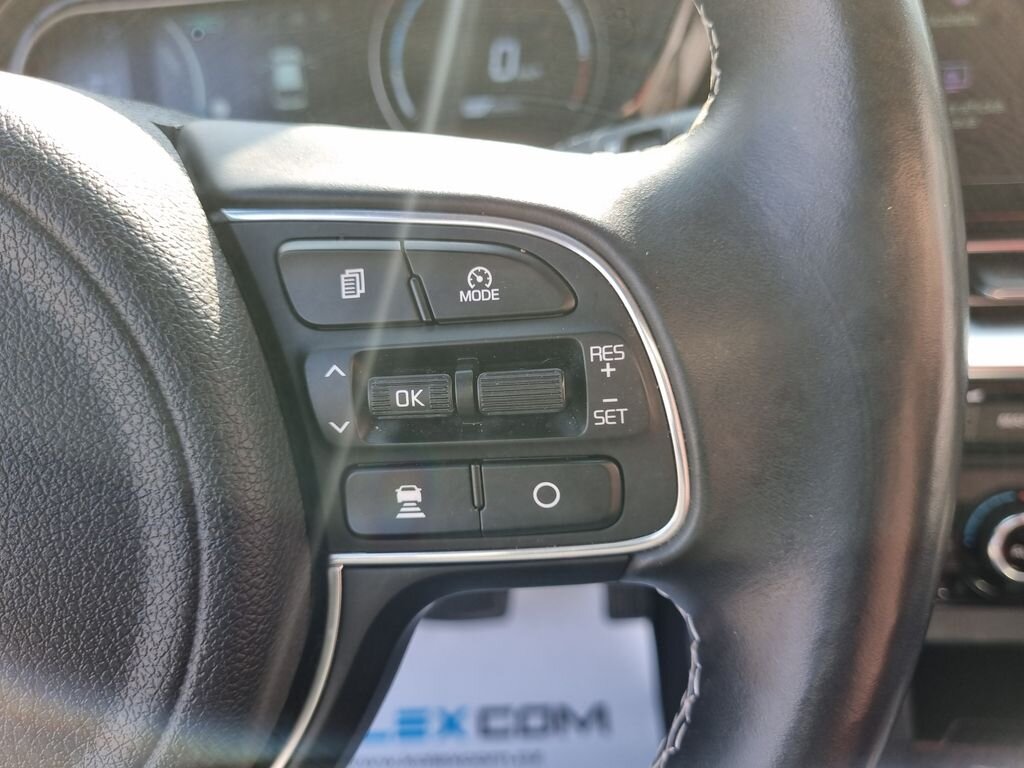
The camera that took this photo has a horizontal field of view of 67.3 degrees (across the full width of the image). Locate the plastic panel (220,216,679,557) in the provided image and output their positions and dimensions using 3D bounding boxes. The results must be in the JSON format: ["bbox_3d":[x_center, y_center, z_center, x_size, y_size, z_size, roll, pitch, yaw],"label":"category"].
[{"bbox_3d":[-0.011,0.001,0.145,0.082,0.063,0.018,-3,-2,-2],"label":"plastic panel"}]

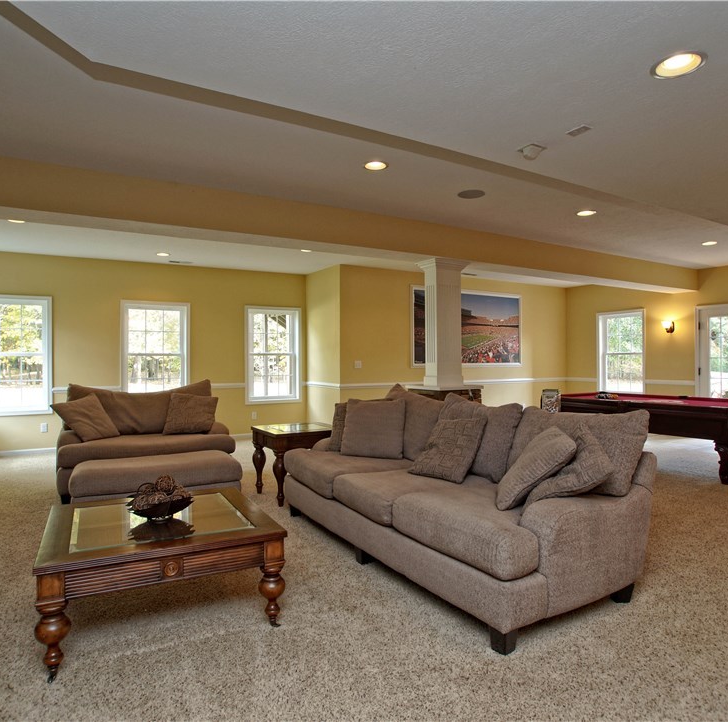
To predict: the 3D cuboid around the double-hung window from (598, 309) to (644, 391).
[{"bbox_3d":[4.974,-0.177,9.310,0.120,1.545,0.939,-1,1,-32],"label":"double-hung window"}]

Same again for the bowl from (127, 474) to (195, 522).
[{"bbox_3d":[-1.029,0.704,2.452,0.330,0.220,0.310,0,1,-27],"label":"bowl"}]

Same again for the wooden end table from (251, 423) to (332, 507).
[{"bbox_3d":[-0.647,0.960,4.579,0.650,0.630,0.570,-1,1,-32],"label":"wooden end table"}]

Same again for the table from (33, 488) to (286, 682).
[{"bbox_3d":[-1.057,1.053,2.527,1.010,0.480,0.930,0,1,-27],"label":"table"}]

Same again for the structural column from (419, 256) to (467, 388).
[{"bbox_3d":[0.861,-0.400,5.337,0.450,1.335,0.380,-1,1,-32],"label":"structural column"}]

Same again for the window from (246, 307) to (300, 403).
[{"bbox_3d":[-1.588,-0.095,8.459,1.020,1.642,0.120,-1,1,-32],"label":"window"}]

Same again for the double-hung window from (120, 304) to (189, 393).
[{"bbox_3d":[-3.210,-0.086,7.438,0.961,1.623,0.120,-1,1,-32],"label":"double-hung window"}]

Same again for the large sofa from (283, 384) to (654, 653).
[{"bbox_3d":[0.429,0.781,3.343,1.090,1.000,2.350,-1,1,-32],"label":"large sofa"}]

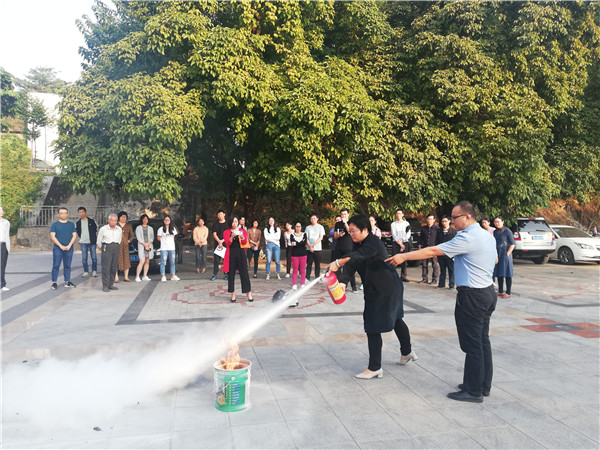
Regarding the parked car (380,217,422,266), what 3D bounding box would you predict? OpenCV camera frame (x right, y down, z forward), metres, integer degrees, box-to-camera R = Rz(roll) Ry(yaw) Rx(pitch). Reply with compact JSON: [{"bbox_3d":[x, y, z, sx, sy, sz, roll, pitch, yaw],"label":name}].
[{"bbox_3d":[3.200,0.620,17.700,1.880,1.720,4.650,0,1,-10],"label":"parked car"}]

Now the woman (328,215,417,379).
[{"bbox_3d":[0.740,0.690,4.720,0.950,1.580,0.520,0,1,-13],"label":"woman"}]

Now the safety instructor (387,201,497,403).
[{"bbox_3d":[1.190,0.640,4.090,0.930,1.680,0.520,0,1,18],"label":"safety instructor"}]

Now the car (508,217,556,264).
[{"bbox_3d":[8.350,0.600,19.350,1.950,1.740,4.500,0,1,-10],"label":"car"}]

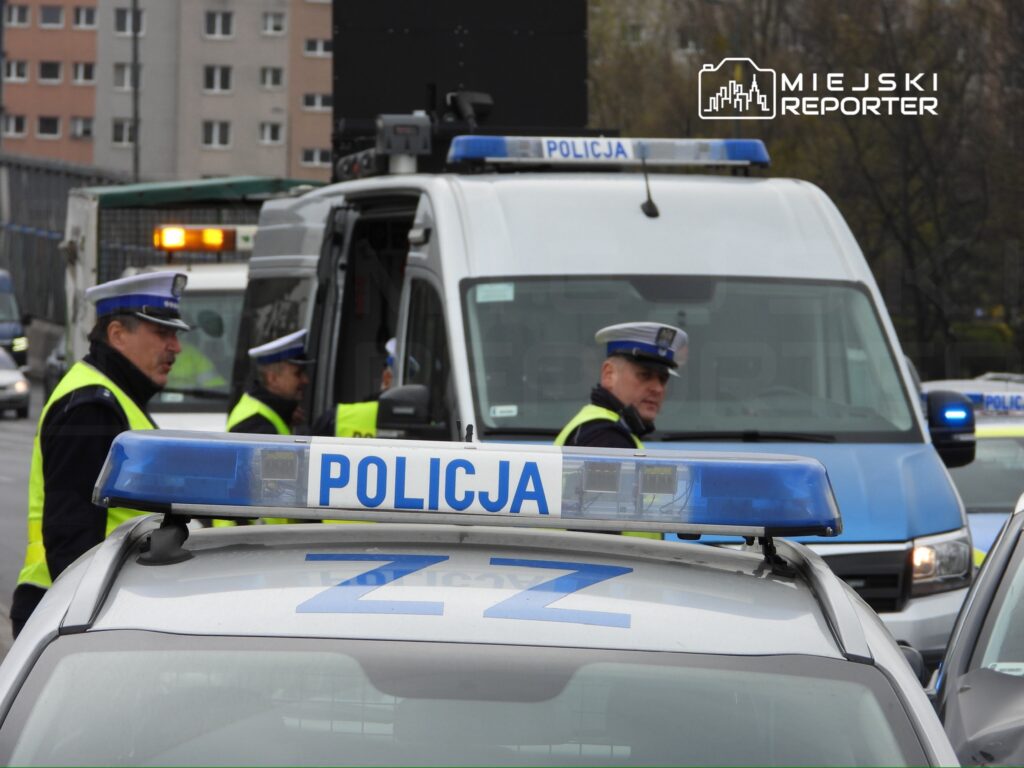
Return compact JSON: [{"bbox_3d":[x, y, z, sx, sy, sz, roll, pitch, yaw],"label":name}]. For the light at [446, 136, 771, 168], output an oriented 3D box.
[{"bbox_3d":[0.404,-0.969,33.900,1.330,0.115,0.300,1,0,-10],"label":"light"}]

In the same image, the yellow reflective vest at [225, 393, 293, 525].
[{"bbox_3d":[-1.120,0.375,35.500,0.320,0.670,0.480,1,0,-6],"label":"yellow reflective vest"}]

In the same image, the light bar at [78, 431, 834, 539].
[{"bbox_3d":[-0.070,0.155,12.500,1.140,0.120,0.300,2,0,0],"label":"light bar"}]

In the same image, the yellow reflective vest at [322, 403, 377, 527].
[{"bbox_3d":[-0.580,0.385,34.600,0.470,0.660,0.310,1,0,20],"label":"yellow reflective vest"}]

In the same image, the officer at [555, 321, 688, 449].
[{"bbox_3d":[0.290,0.755,23.900,0.420,1.870,0.540,1,0,18],"label":"officer"}]

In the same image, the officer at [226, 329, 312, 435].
[{"bbox_3d":[-1.085,0.710,35.500,0.420,1.880,0.520,1,0,-6],"label":"officer"}]

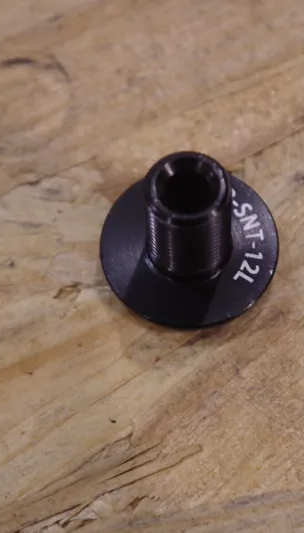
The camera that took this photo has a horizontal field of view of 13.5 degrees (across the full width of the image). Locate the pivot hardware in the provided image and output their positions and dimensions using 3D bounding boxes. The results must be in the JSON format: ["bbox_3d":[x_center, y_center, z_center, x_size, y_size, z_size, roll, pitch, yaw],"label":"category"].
[{"bbox_3d":[0.005,-0.007,0.182,0.026,0.018,0.026,0,63,1],"label":"pivot hardware"}]

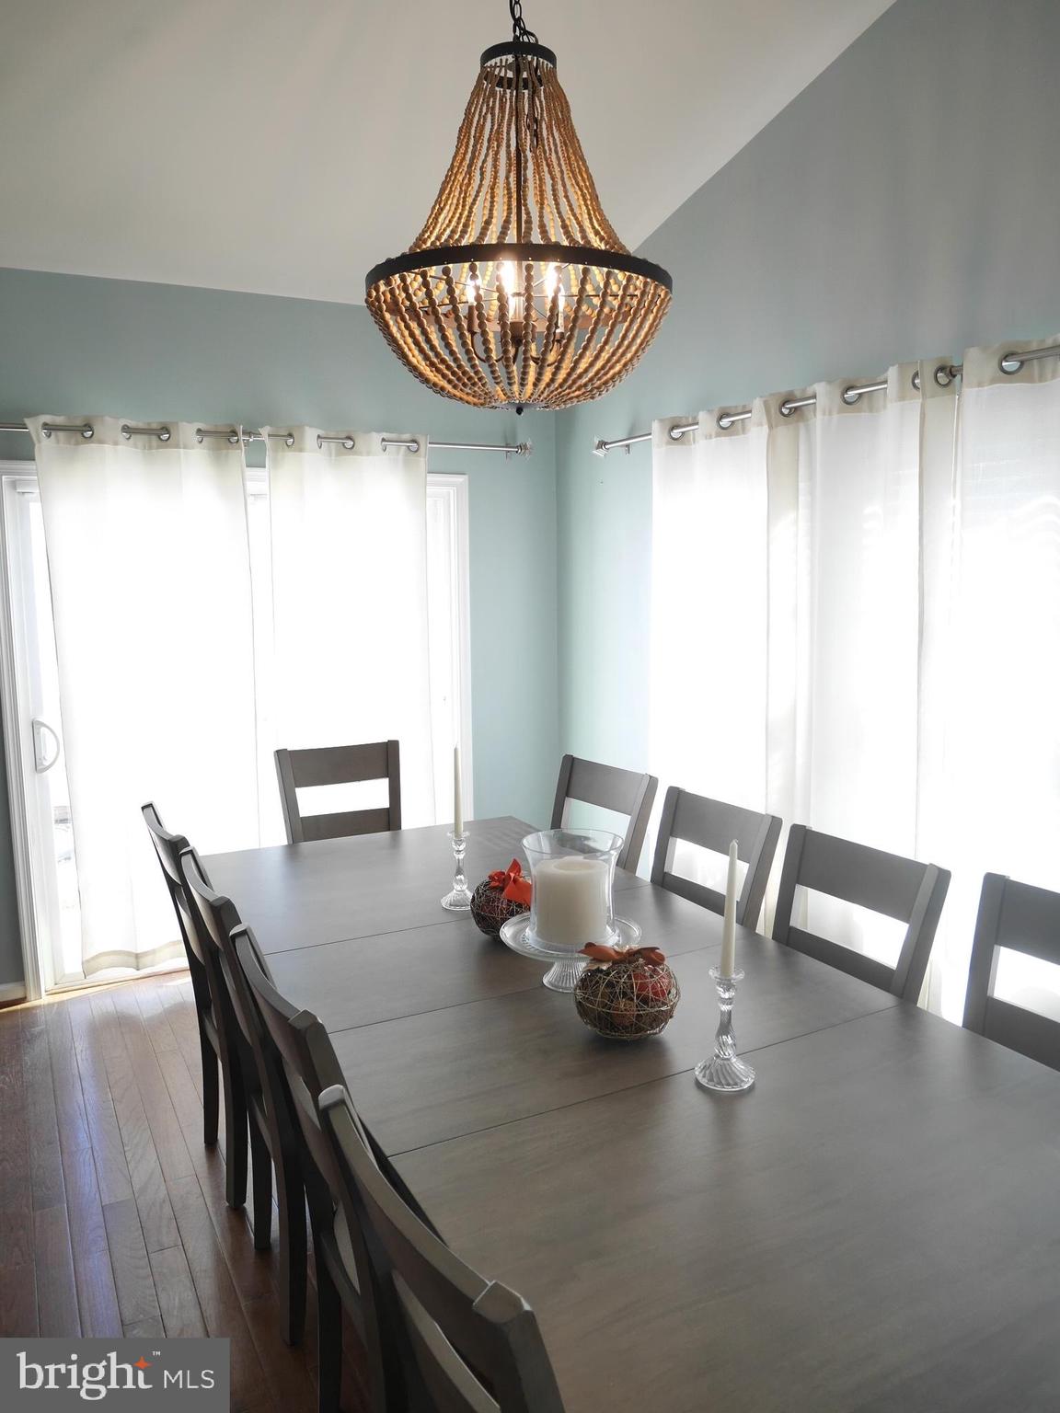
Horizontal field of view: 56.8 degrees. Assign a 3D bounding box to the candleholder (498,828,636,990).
[{"bbox_3d":[0.089,0.436,2.097,0.300,0.310,0.300,0,7,0],"label":"candleholder"}]

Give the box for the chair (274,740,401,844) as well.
[{"bbox_3d":[-0.587,0.680,3.496,0.470,1.010,0.570,-4,8,-28],"label":"chair"}]

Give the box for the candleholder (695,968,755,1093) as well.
[{"bbox_3d":[0.334,0.544,1.664,0.102,0.185,0.102,0,7,0],"label":"candleholder"}]

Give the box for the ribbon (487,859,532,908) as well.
[{"bbox_3d":[-0.045,0.412,2.312,0.120,0.090,0.105,0,7,-1],"label":"ribbon"}]

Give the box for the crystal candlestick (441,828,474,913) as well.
[{"bbox_3d":[-0.190,0.433,2.611,0.098,0.194,0.098,0,7,0],"label":"crystal candlestick"}]

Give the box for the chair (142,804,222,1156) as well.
[{"bbox_3d":[-0.703,0.776,2.739,0.570,1.010,0.470,-4,8,-28],"label":"chair"}]

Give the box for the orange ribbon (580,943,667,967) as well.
[{"bbox_3d":[0.173,0.462,1.812,0.165,0.045,0.085,1,8,6],"label":"orange ribbon"}]

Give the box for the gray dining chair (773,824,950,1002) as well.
[{"bbox_3d":[0.546,0.827,2.218,0.565,0.995,0.460,-4,9,-28],"label":"gray dining chair"}]

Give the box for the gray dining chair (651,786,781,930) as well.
[{"bbox_3d":[0.298,0.769,2.667,0.565,0.995,0.460,-4,9,-28],"label":"gray dining chair"}]

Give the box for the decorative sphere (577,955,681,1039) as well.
[{"bbox_3d":[0.181,0.540,1.822,0.194,0.153,0.194,0,7,0],"label":"decorative sphere"}]

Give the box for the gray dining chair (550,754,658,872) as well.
[{"bbox_3d":[0.040,0.718,3.151,0.570,1.010,0.470,-5,9,-33],"label":"gray dining chair"}]

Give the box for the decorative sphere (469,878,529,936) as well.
[{"bbox_3d":[-0.052,0.474,2.367,0.180,0.170,0.180,0,7,0],"label":"decorative sphere"}]

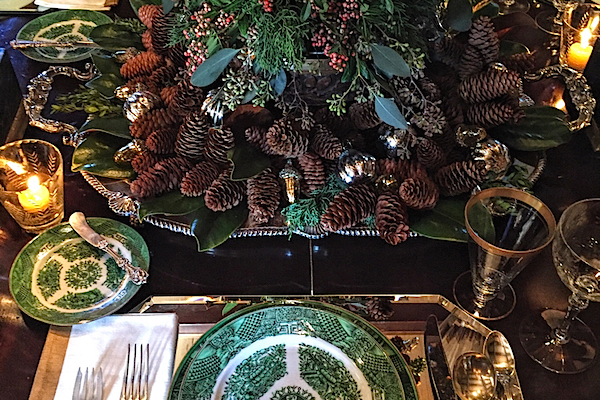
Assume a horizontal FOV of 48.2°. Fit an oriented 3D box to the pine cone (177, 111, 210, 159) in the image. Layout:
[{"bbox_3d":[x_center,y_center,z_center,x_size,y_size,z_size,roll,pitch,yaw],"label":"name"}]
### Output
[{"bbox_3d":[-0.142,-0.089,0.892,0.042,0.042,0.072,3,63,3],"label":"pine cone"}]

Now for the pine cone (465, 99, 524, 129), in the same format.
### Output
[{"bbox_3d":[0.273,-0.122,0.940,0.076,0.039,0.039,9,47,8],"label":"pine cone"}]

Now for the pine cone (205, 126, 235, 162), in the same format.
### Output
[{"bbox_3d":[-0.104,-0.069,0.851,0.040,0.040,0.056,9,91,-1],"label":"pine cone"}]

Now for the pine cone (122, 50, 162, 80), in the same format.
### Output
[{"bbox_3d":[-0.233,-0.201,0.988,0.071,0.037,0.037,-31,54,-20],"label":"pine cone"}]

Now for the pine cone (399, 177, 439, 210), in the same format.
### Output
[{"bbox_3d":[0.147,-0.008,0.818,0.044,0.044,0.060,28,43,24],"label":"pine cone"}]

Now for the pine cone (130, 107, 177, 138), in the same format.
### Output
[{"bbox_3d":[-0.188,-0.099,0.860,0.066,0.036,0.036,-19,50,-17],"label":"pine cone"}]

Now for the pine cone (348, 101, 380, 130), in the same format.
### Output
[{"bbox_3d":[0.094,-0.121,0.922,0.066,0.038,0.038,-32,54,-33],"label":"pine cone"}]

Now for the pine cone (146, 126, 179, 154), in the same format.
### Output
[{"bbox_3d":[-0.168,-0.075,0.844,0.062,0.036,0.036,-16,49,-18],"label":"pine cone"}]

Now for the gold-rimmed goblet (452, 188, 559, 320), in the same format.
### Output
[{"bbox_3d":[0.209,0.063,0.710,0.087,0.127,0.087,0,46,0],"label":"gold-rimmed goblet"}]

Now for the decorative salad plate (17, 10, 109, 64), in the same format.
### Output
[{"bbox_3d":[-0.392,-0.271,1.129,0.160,0.022,0.160,0,47,0],"label":"decorative salad plate"}]

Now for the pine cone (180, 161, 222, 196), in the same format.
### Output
[{"bbox_3d":[-0.122,-0.031,0.852,0.036,0.036,0.065,33,66,27],"label":"pine cone"}]

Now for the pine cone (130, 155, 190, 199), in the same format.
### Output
[{"bbox_3d":[-0.179,-0.033,0.862,0.080,0.038,0.038,-28,53,-19],"label":"pine cone"}]

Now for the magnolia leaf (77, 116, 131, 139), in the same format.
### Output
[{"bbox_3d":[-0.262,-0.097,0.936,0.100,0.020,0.050,-4,59,-2],"label":"magnolia leaf"}]

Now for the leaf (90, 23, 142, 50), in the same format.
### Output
[{"bbox_3d":[-0.285,-0.255,1.056,0.098,0.022,0.052,1,63,7],"label":"leaf"}]

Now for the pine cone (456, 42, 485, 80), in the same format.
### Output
[{"bbox_3d":[0.242,-0.198,0.951,0.038,0.038,0.066,12,69,10],"label":"pine cone"}]

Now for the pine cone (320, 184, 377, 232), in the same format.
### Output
[{"bbox_3d":[0.060,0.008,0.819,0.080,0.041,0.041,-35,55,-24],"label":"pine cone"}]

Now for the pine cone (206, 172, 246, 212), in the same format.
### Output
[{"bbox_3d":[-0.088,-0.010,0.795,0.038,0.038,0.064,27,44,23],"label":"pine cone"}]

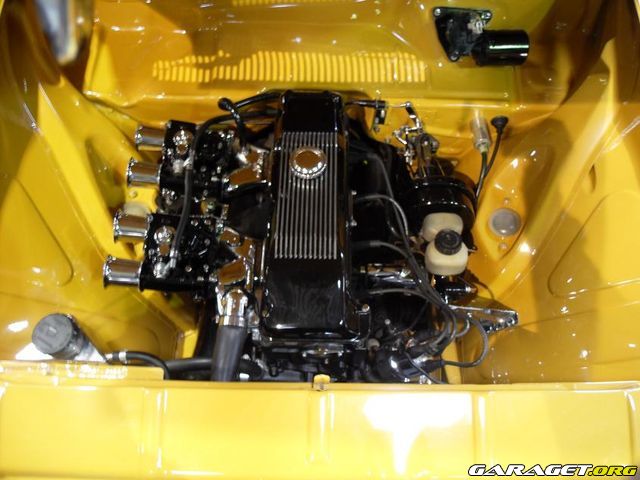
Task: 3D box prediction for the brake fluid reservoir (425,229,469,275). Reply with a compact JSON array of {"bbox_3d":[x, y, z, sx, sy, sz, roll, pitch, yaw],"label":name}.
[{"bbox_3d":[0.230,0.023,0.940,0.074,0.080,0.058,0,60,0],"label":"brake fluid reservoir"}]

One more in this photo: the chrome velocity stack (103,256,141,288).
[{"bbox_3d":[-0.344,0.058,0.905,0.056,0.056,0.056,4,63,-8],"label":"chrome velocity stack"}]

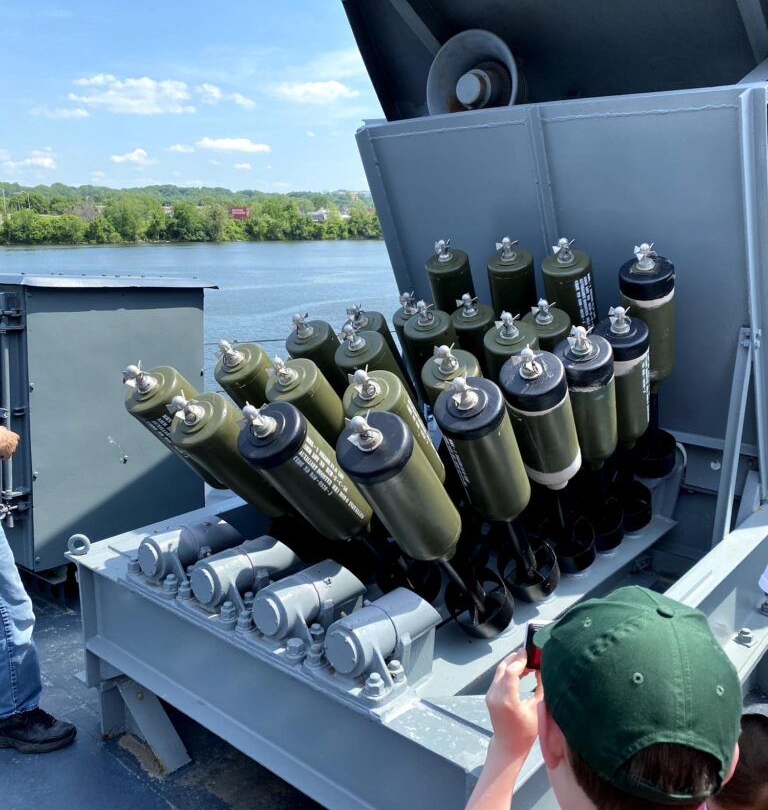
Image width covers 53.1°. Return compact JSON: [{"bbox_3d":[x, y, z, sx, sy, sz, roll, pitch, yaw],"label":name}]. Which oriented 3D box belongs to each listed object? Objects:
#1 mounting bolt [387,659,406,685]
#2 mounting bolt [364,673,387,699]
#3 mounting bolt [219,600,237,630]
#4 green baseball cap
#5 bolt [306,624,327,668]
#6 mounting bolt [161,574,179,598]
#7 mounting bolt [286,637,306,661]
[{"bbox_3d":[0.029,0.644,1.865,0.048,0.046,0.048,12,17,41],"label":"mounting bolt"},{"bbox_3d":[-0.019,0.656,1.806,0.048,0.048,0.048,12,17,41],"label":"mounting bolt"},{"bbox_3d":[-0.433,0.577,2.124,0.048,0.058,0.048,12,17,41],"label":"mounting bolt"},{"bbox_3d":[0.230,0.219,0.708,0.168,0.130,0.250,2,24,-5],"label":"green baseball cap"},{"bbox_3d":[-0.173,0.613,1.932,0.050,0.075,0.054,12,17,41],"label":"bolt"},{"bbox_3d":[-0.641,0.538,2.300,0.048,0.054,0.048,12,17,41],"label":"mounting bolt"},{"bbox_3d":[-0.224,0.624,1.969,0.048,0.037,0.048,12,17,41],"label":"mounting bolt"}]

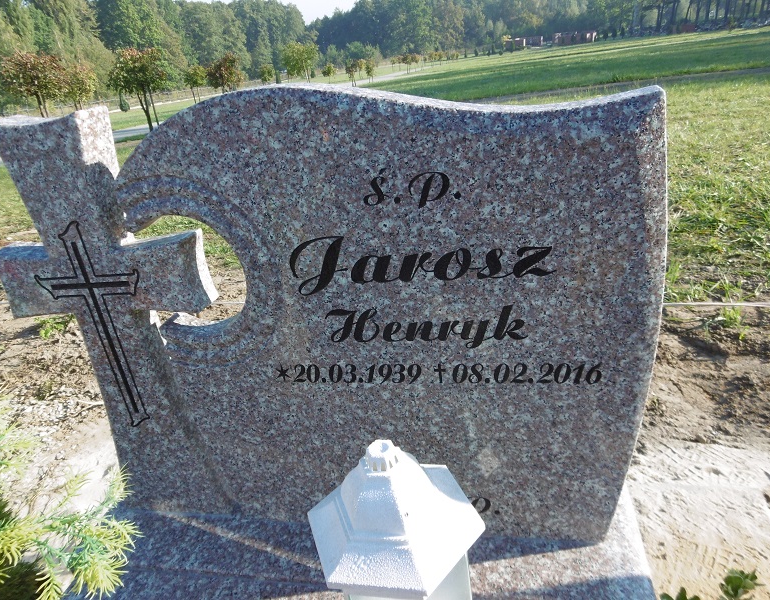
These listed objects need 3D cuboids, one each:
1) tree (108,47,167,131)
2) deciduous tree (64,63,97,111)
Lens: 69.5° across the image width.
[{"bbox_3d":[-7.184,-6.117,16.472,1.730,2.500,1.730,-6,23,0],"label":"tree"},{"bbox_3d":[-12.212,-8.159,22.374,1.450,2.550,1.450,-6,23,0],"label":"deciduous tree"}]

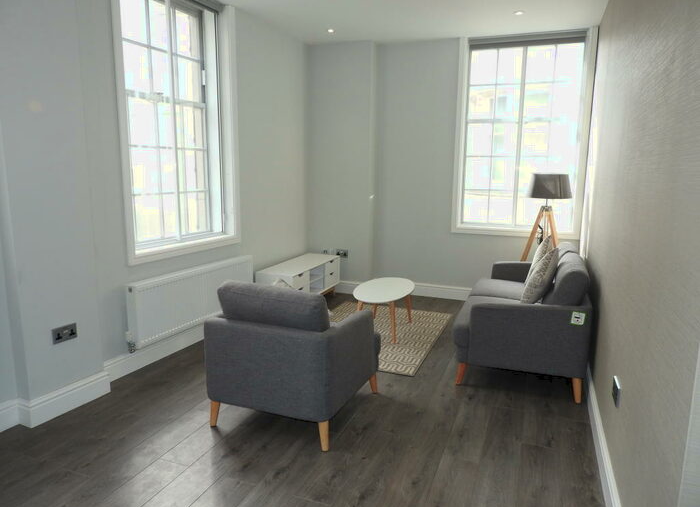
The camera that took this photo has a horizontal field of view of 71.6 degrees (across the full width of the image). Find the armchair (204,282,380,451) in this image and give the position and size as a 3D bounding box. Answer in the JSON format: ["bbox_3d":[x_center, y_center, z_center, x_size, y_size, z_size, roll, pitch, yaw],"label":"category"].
[{"bbox_3d":[-0.300,0.512,2.883,0.770,0.830,0.800,4,10,21],"label":"armchair"}]

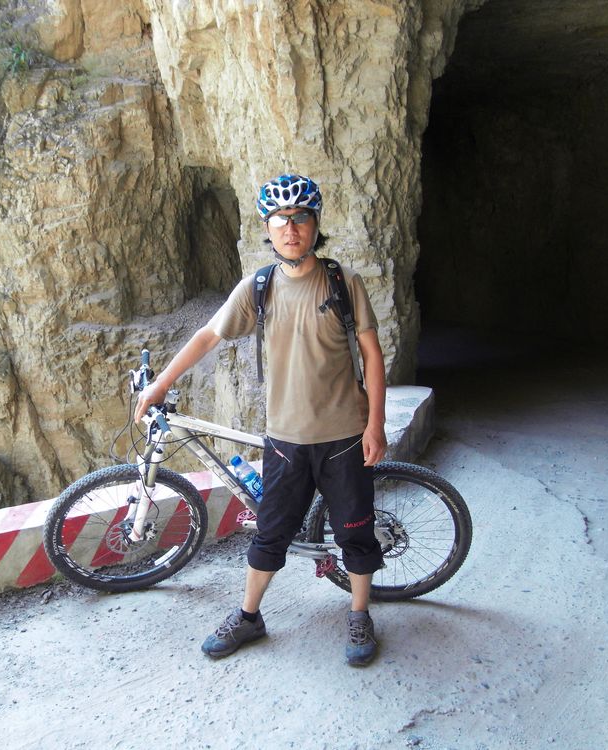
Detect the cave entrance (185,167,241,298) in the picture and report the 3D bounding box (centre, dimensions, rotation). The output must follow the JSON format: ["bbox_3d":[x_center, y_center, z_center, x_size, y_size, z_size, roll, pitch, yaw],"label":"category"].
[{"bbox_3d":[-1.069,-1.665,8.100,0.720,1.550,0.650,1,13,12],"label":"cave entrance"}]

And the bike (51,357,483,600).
[{"bbox_3d":[-0.197,0.472,2.785,1.735,1.040,0.620,0,23,6],"label":"bike"}]

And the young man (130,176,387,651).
[{"bbox_3d":[-0.160,0.172,2.513,0.900,1.730,0.440,0,12,8],"label":"young man"}]

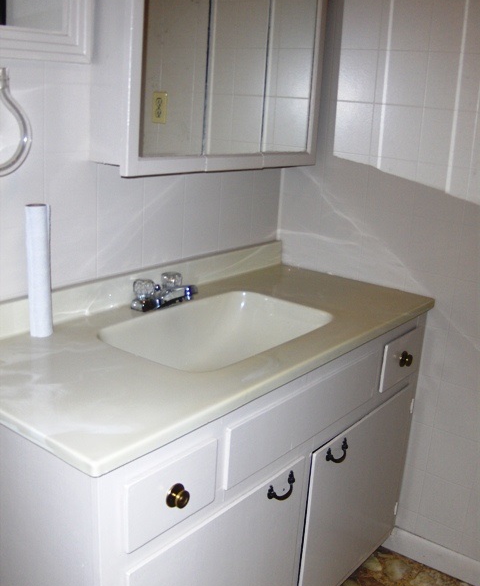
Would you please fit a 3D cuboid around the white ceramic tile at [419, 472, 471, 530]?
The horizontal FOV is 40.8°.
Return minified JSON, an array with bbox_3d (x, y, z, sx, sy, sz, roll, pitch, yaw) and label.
[{"bbox_3d":[0.614,0.624,1.941,0.154,0.154,0.010,15,20,36],"label":"white ceramic tile"}]

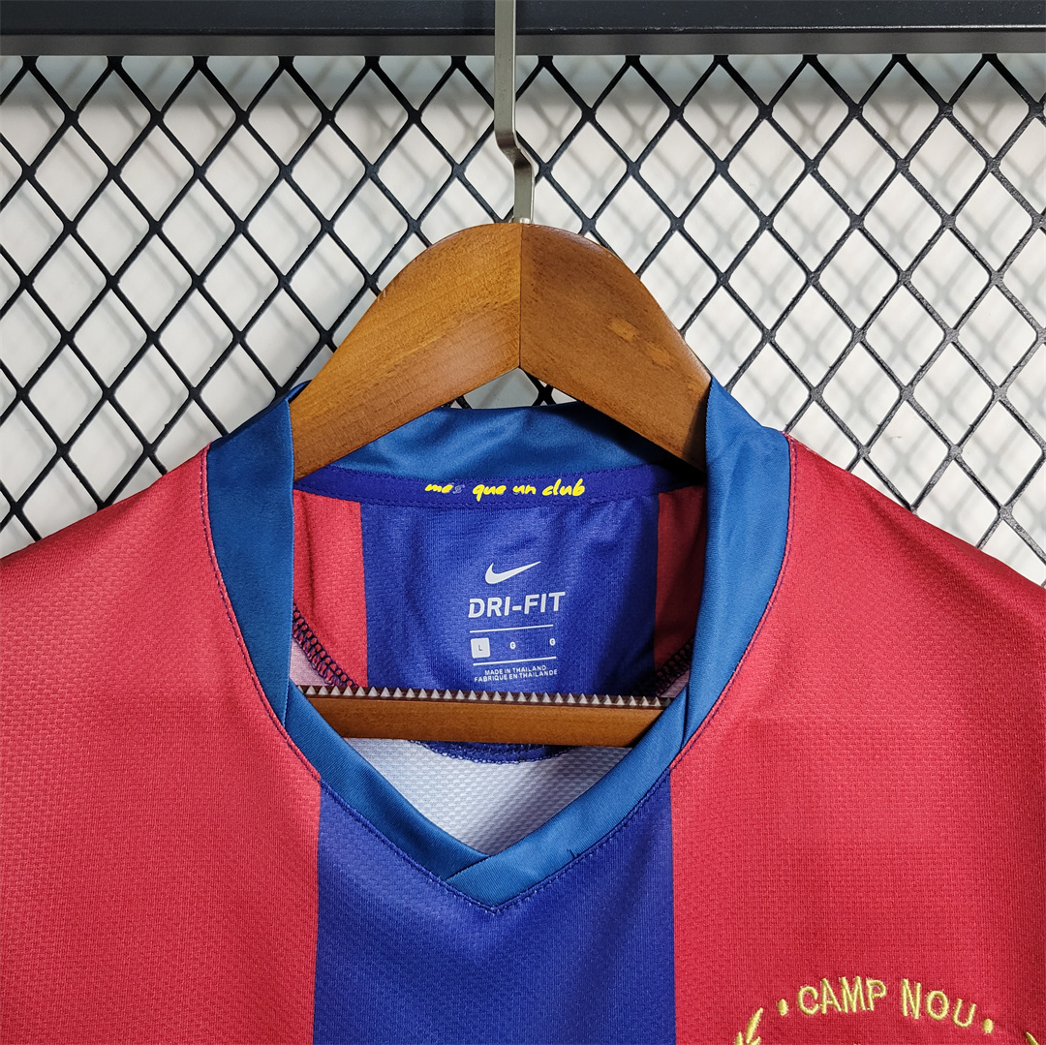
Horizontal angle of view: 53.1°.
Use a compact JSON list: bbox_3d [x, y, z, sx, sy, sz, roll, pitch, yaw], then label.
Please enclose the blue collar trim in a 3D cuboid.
[{"bbox_3d":[-0.009,0.035,0.345,0.193,0.168,0.075,0,-4,5],"label":"blue collar trim"}]

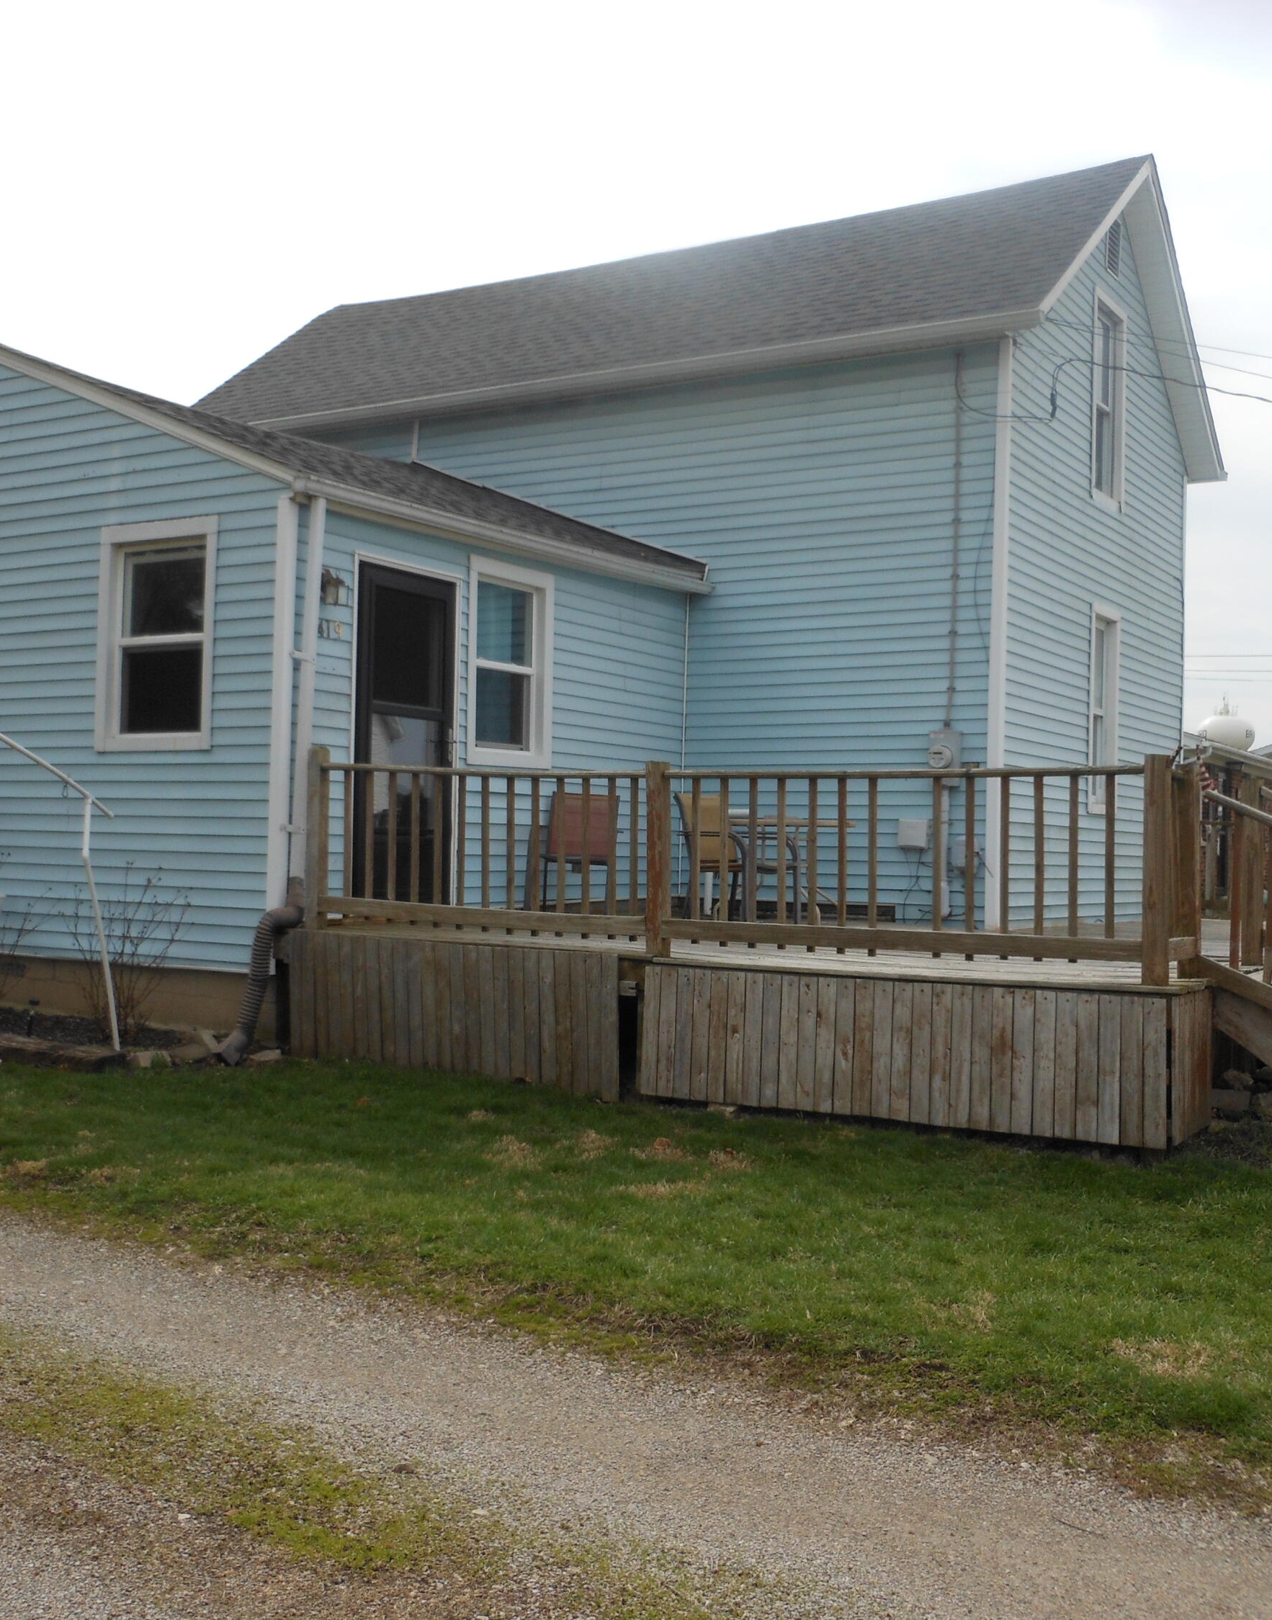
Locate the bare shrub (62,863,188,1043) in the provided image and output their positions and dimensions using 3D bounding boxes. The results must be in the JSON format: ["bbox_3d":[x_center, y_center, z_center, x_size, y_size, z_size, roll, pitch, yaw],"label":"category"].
[{"bbox_3d":[-2.884,0.805,9.871,0.680,0.951,0.646,1,-1,31],"label":"bare shrub"}]

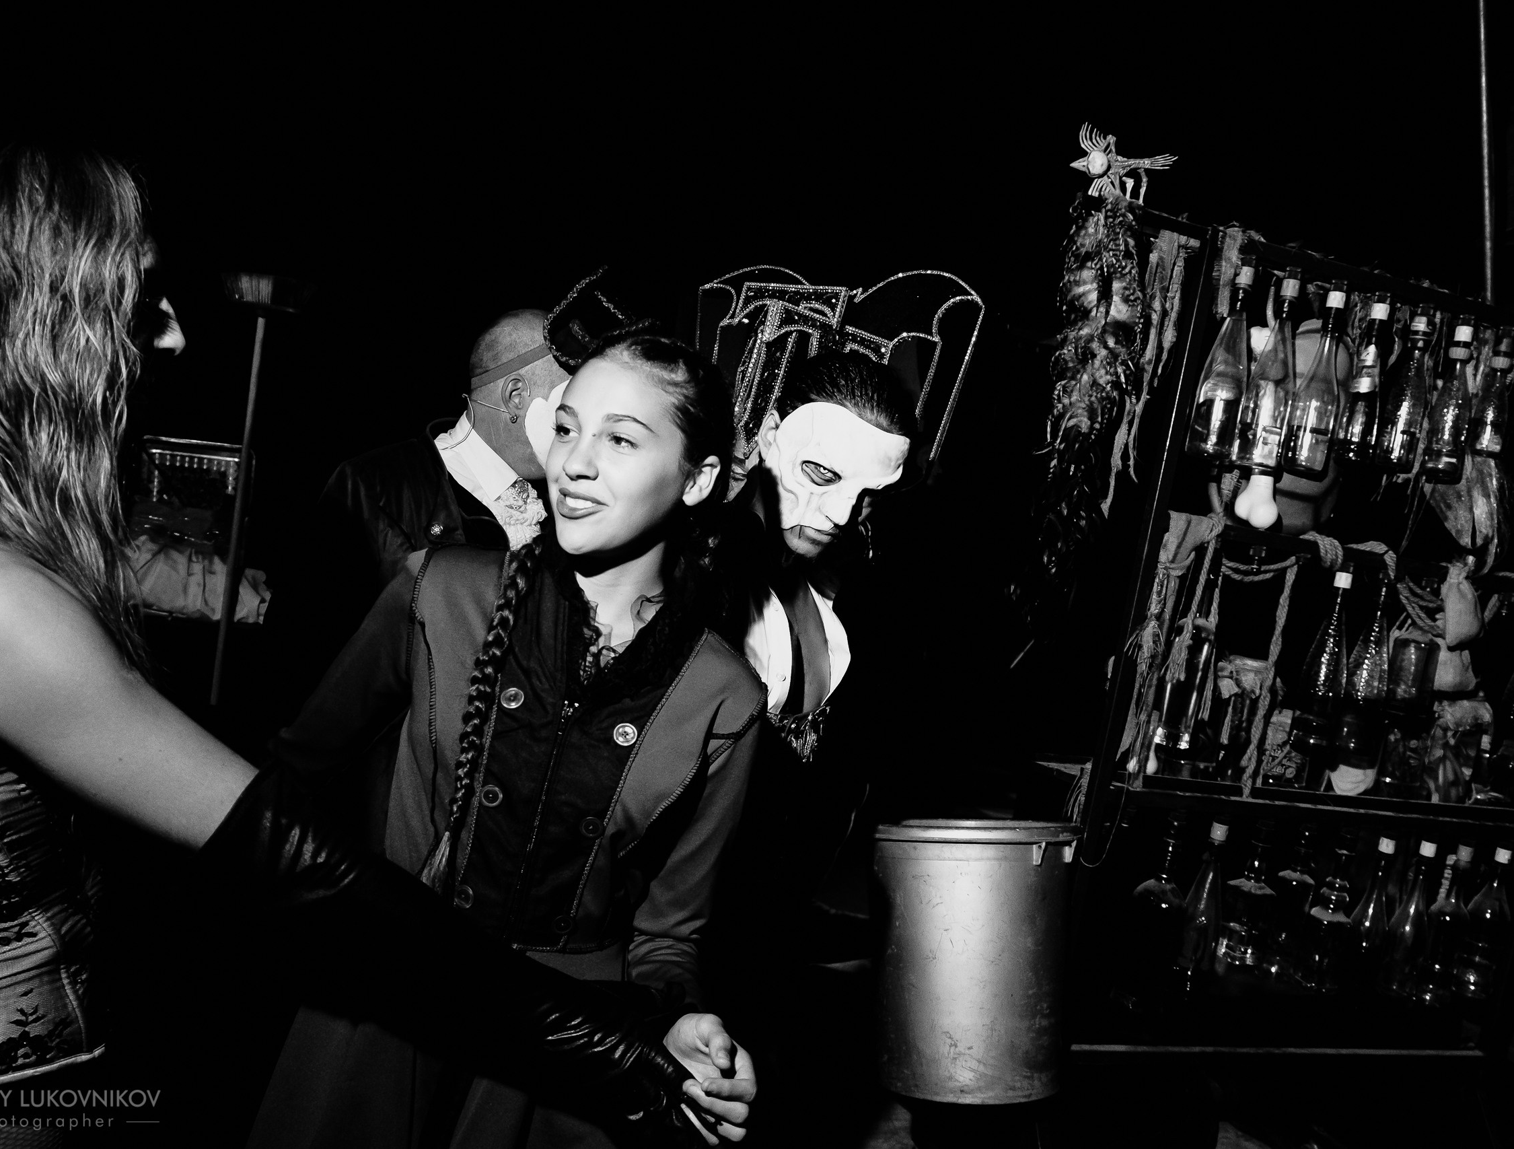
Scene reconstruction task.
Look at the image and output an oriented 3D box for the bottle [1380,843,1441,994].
[{"bbox_3d":[1.183,0.615,2.324,0.064,0.305,0.064,9,5,-20],"label":"bottle"}]

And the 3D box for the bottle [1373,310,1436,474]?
[{"bbox_3d":[1.093,-0.310,2.160,0.061,0.283,0.061,7,6,-20],"label":"bottle"}]

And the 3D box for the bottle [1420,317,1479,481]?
[{"bbox_3d":[1.187,-0.295,2.194,0.062,0.287,0.062,4,7,-19],"label":"bottle"}]

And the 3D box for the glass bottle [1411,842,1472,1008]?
[{"bbox_3d":[1.265,0.634,2.354,0.065,0.316,0.065,6,6,-19],"label":"glass bottle"}]

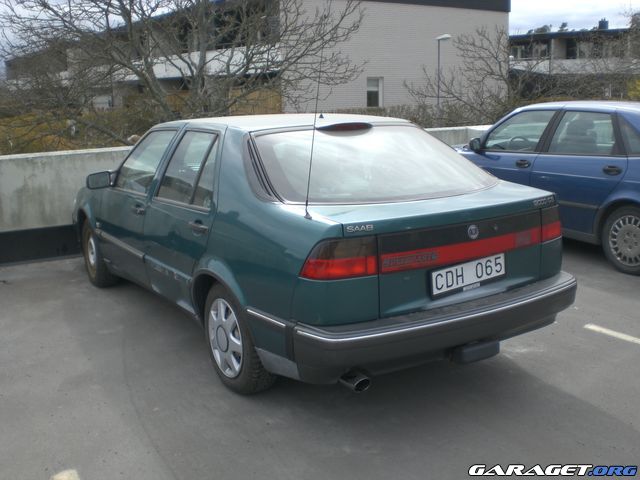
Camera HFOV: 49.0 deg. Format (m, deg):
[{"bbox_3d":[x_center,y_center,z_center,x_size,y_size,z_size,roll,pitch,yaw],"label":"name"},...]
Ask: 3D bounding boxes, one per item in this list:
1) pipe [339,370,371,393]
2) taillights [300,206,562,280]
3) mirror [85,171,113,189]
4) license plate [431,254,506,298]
[{"bbox_3d":[0.145,0.627,3.146,0.070,0.070,0.150,-8,13,-32],"label":"pipe"},{"bbox_3d":[0.664,-0.010,3.384,1.620,0.190,0.200,-8,13,-32],"label":"taillights"},{"bbox_3d":[-1.607,-0.433,5.112,0.180,0.122,0.100,-8,13,-32],"label":"mirror"},{"bbox_3d":[0.723,0.162,3.369,0.485,0.116,0.025,-12,14,-32],"label":"license plate"}]

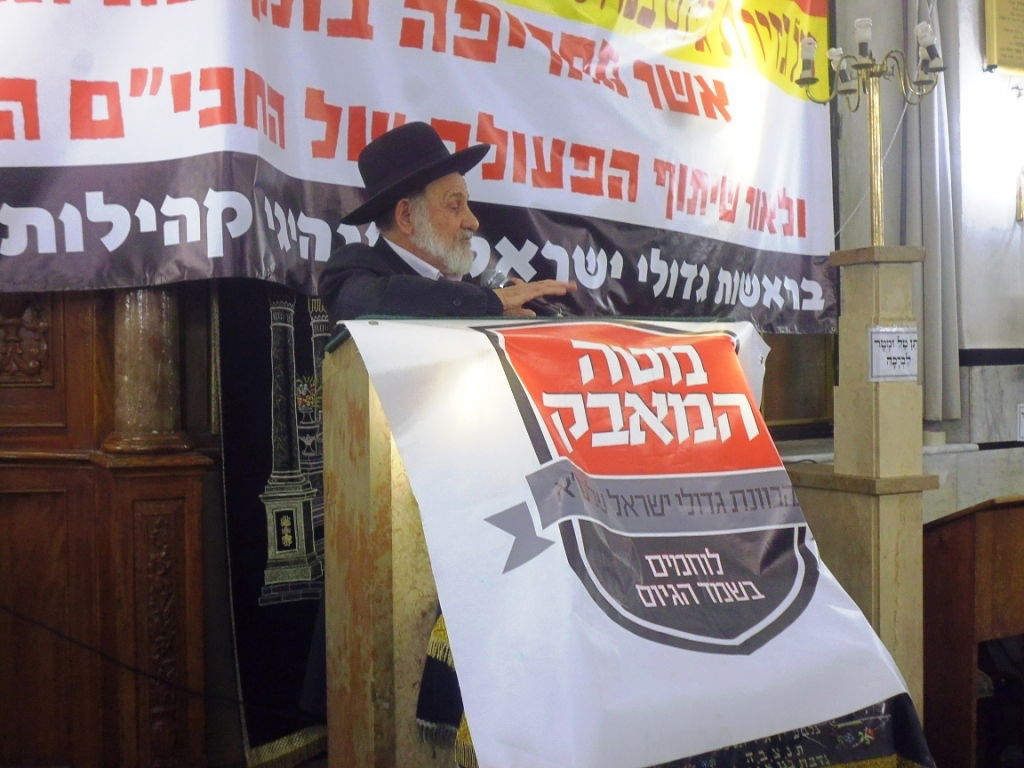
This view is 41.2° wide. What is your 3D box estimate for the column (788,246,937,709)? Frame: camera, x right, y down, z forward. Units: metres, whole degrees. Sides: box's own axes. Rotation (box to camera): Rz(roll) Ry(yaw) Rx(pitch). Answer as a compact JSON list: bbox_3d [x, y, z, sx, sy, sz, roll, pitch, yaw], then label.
[{"bbox_3d":[1.065,0.322,4.129,0.250,1.450,0.360,-1,1,-27],"label":"column"}]

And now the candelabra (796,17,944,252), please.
[{"bbox_3d":[1.071,-0.725,4.070,0.440,0.660,0.440,-2,1,0],"label":"candelabra"}]

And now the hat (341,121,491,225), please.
[{"bbox_3d":[-0.215,-0.448,2.800,0.345,0.135,0.310,-27,-2,7],"label":"hat"}]

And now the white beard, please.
[{"bbox_3d":[-0.144,-0.296,2.790,0.130,0.150,0.145,0,1,9],"label":"white beard"}]

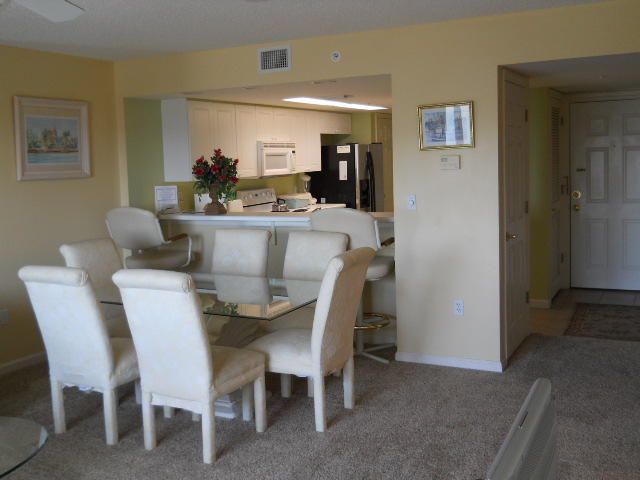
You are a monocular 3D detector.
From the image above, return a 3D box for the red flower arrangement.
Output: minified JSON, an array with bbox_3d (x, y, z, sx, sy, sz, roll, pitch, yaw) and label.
[{"bbox_3d":[-0.940,-0.589,6.152,0.420,0.470,0.380,-3,7,-9],"label":"red flower arrangement"}]

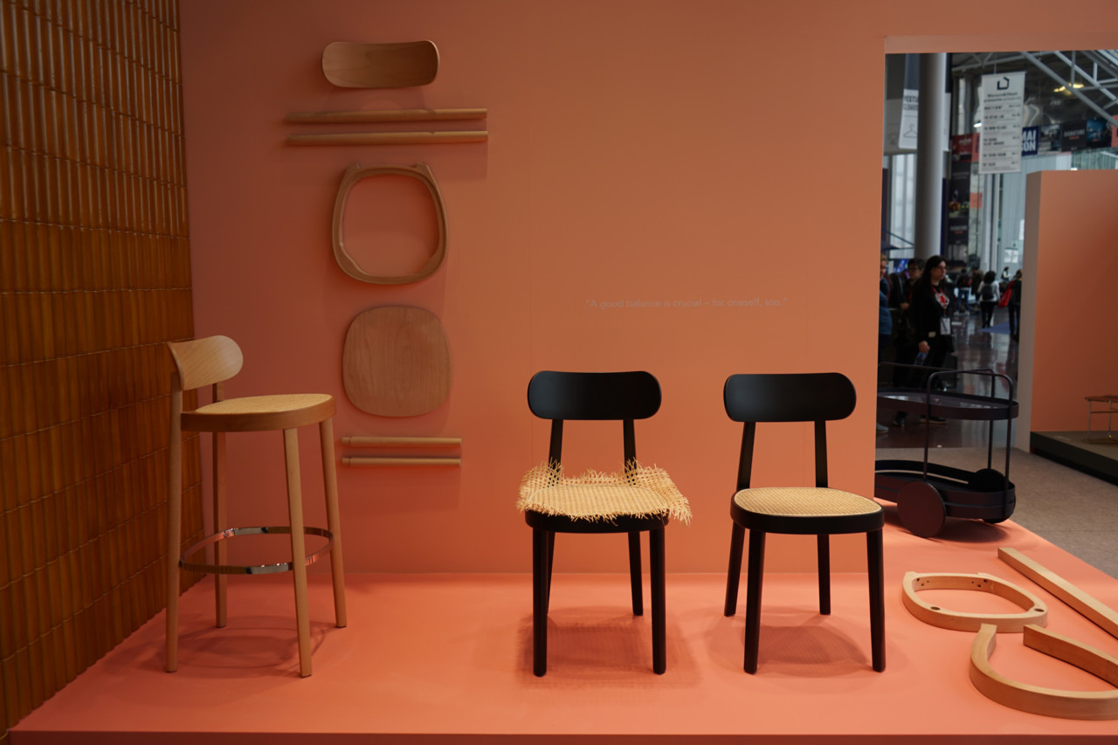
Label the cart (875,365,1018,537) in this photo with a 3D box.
[{"bbox_3d":[1.740,0.340,4.073,0.470,0.725,0.800,-3,7,-26],"label":"cart"}]

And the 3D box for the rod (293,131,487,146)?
[{"bbox_3d":[-0.632,-0.860,3.201,0.743,0.042,0.043,0,6,2],"label":"rod"}]

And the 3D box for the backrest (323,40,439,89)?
[{"bbox_3d":[-0.642,-1.112,3.135,0.421,0.167,0.085,0,6,2],"label":"backrest"}]

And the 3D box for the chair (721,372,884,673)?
[{"bbox_3d":[0.745,0.435,2.696,0.445,0.831,0.503,-1,6,0],"label":"chair"}]

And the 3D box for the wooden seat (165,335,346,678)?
[{"bbox_3d":[-0.928,0.380,2.682,0.503,0.977,0.435,0,6,3],"label":"wooden seat"}]

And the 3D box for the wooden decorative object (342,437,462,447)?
[{"bbox_3d":[-0.600,0.265,3.319,0.459,0.035,0.036,0,6,2],"label":"wooden decorative object"}]

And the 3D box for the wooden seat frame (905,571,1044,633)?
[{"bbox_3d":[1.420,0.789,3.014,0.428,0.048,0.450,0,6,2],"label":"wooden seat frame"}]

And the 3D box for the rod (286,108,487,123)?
[{"bbox_3d":[-0.633,-0.941,3.192,0.742,0.042,0.043,0,6,2],"label":"rod"}]

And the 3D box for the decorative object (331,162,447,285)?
[{"bbox_3d":[-0.627,-0.549,3.218,0.432,0.447,0.050,0,6,2],"label":"decorative object"}]

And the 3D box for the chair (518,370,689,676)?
[{"bbox_3d":[0.126,0.439,2.707,0.475,0.831,0.503,-1,6,-2],"label":"chair"}]

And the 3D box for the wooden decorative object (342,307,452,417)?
[{"bbox_3d":[-0.615,-0.043,3.292,0.415,0.418,0.025,0,6,2],"label":"wooden decorative object"}]

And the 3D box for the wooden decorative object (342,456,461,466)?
[{"bbox_3d":[-0.600,0.339,3.326,0.457,0.035,0.036,0,6,2],"label":"wooden decorative object"}]

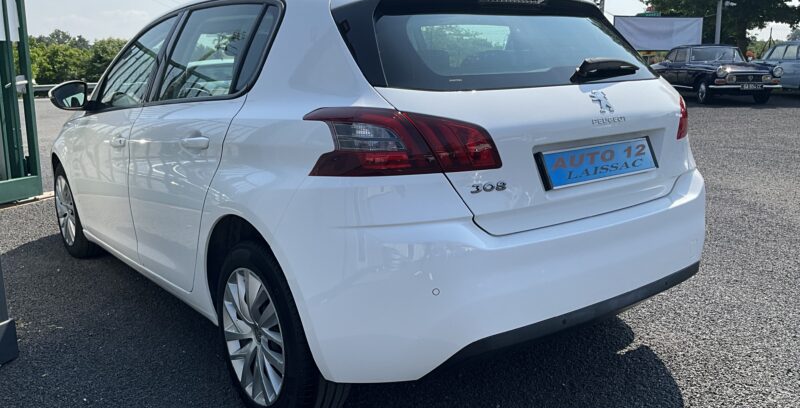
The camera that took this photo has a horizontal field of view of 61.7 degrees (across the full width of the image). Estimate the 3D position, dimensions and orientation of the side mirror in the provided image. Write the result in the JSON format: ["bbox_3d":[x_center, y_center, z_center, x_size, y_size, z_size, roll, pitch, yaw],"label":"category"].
[{"bbox_3d":[-1.690,-0.557,3.432,0.235,0.165,0.170,-10,15,-36],"label":"side mirror"}]

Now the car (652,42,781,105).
[{"bbox_3d":[7.764,-3.309,16.836,1.620,1.450,4.440,-1,12,2],"label":"car"}]

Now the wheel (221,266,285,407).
[{"bbox_3d":[-0.409,0.405,2.135,0.160,0.438,0.438,-10,15,-36],"label":"wheel"}]

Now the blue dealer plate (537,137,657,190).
[{"bbox_3d":[0.600,-0.129,2.006,0.545,0.115,0.020,-10,-7,-36],"label":"blue dealer plate"}]

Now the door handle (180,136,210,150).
[{"bbox_3d":[-0.665,-0.196,2.186,0.050,0.042,0.230,-10,15,-36],"label":"door handle"}]

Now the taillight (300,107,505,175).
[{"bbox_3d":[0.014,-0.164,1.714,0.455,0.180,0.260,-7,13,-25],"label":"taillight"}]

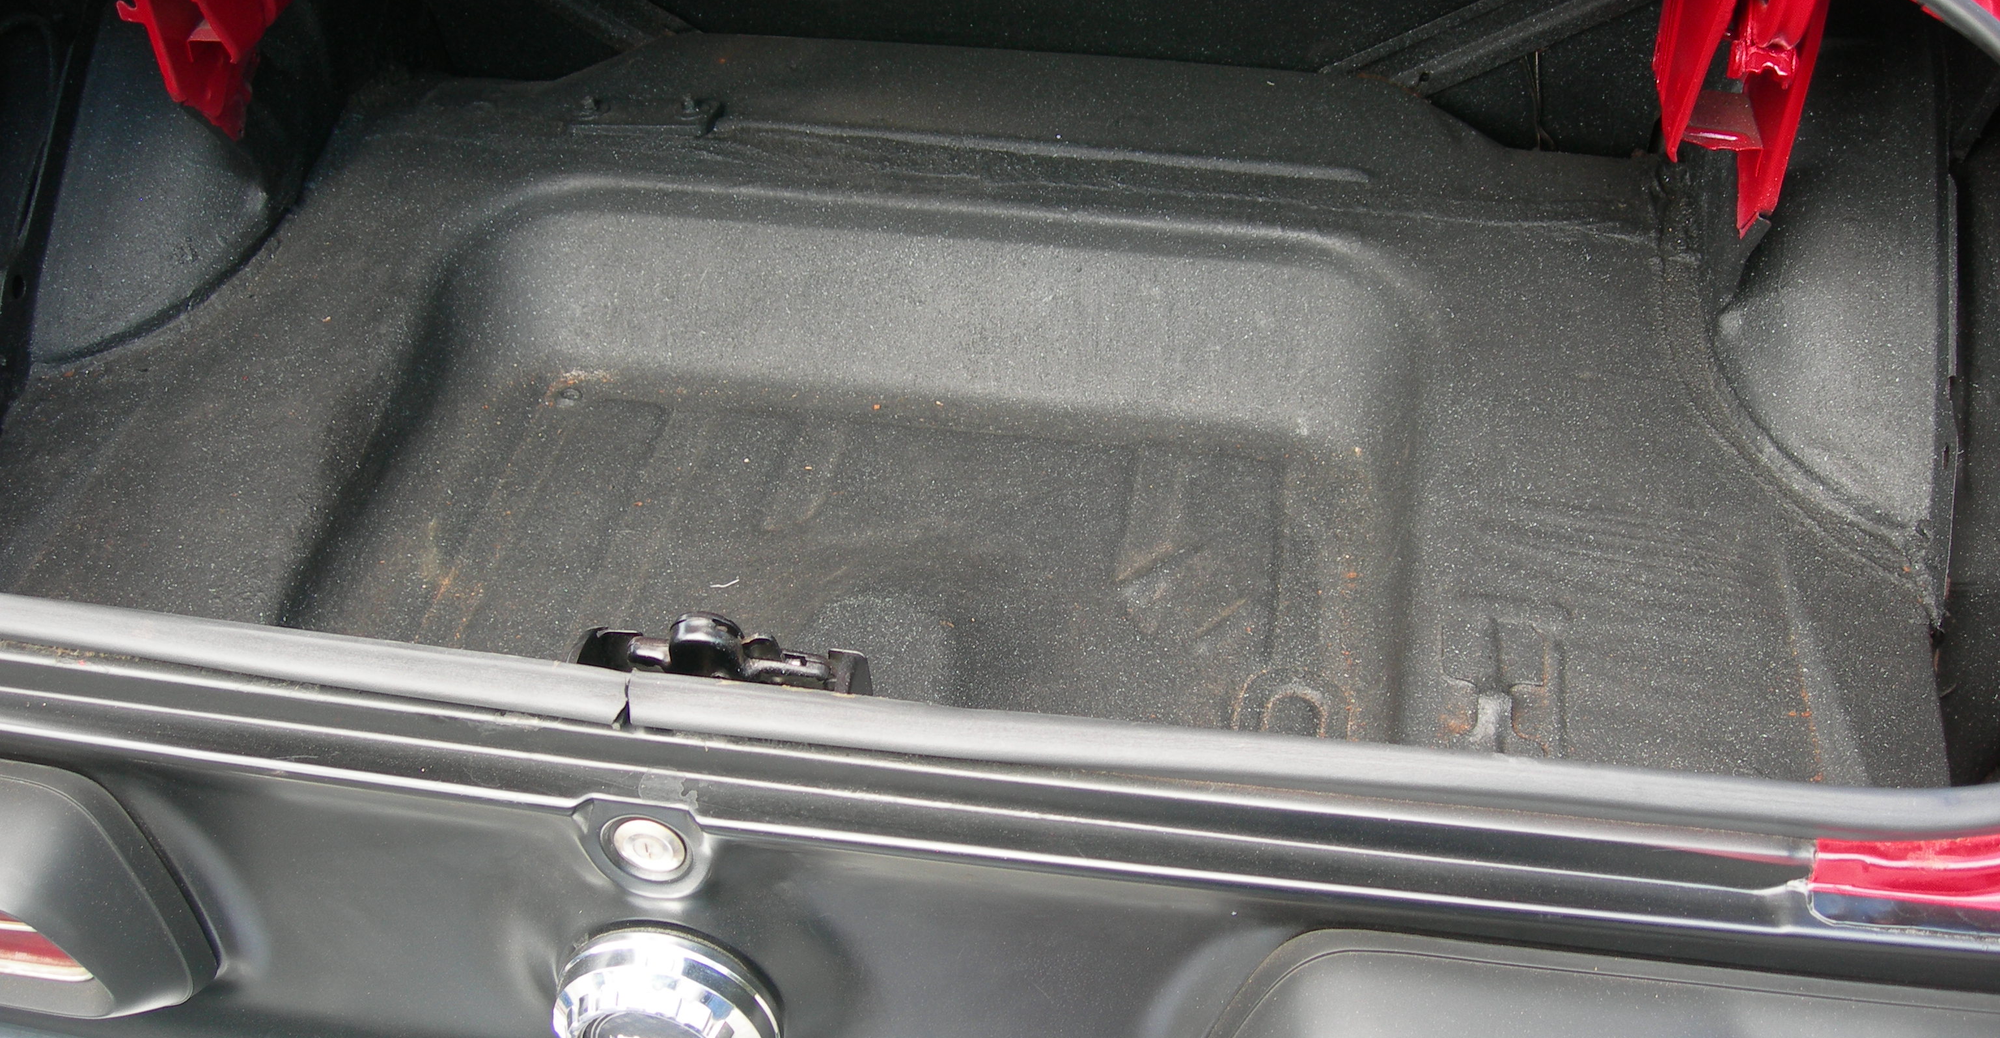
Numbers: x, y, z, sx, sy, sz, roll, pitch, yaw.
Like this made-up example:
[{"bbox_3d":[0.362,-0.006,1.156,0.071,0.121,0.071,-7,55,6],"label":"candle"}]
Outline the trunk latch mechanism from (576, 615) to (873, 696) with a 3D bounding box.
[{"bbox_3d":[-0.131,0.077,1.040,0.135,0.056,0.052,5,41,11],"label":"trunk latch mechanism"}]

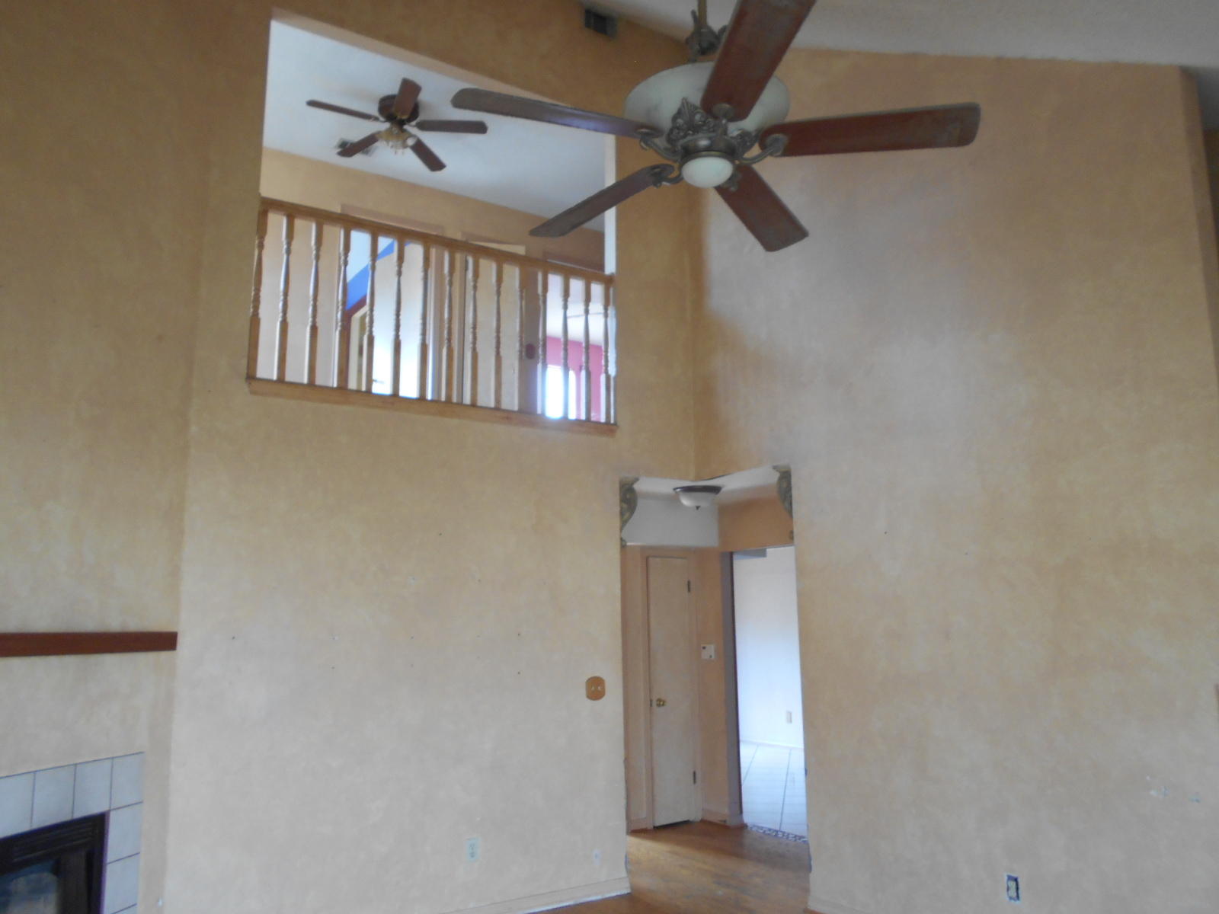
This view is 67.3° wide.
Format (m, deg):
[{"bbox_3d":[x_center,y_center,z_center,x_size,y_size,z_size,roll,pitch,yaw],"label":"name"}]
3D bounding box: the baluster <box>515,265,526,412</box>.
[{"bbox_3d":[-0.532,-0.712,5.512,0.040,0.926,0.040,6,-11,-32],"label":"baluster"}]

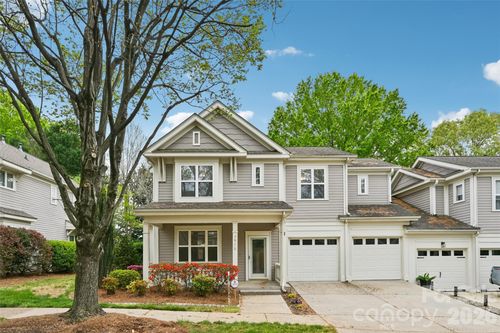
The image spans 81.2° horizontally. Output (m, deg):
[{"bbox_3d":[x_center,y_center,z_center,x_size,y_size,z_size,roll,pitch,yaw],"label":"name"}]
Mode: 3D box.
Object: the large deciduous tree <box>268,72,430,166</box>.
[{"bbox_3d":[10.100,-1.200,29.600,16.500,16.800,15.500,0,-6,0],"label":"large deciduous tree"}]

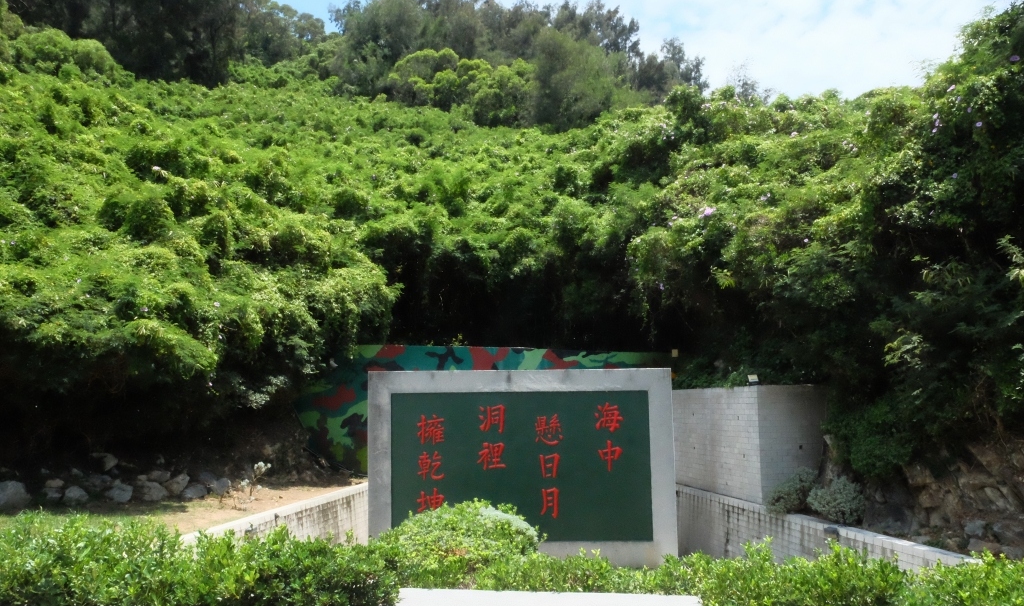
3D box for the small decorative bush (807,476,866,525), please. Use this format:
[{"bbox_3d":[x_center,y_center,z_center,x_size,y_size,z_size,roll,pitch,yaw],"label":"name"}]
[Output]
[{"bbox_3d":[4.600,2.800,10.900,0.820,0.680,0.780,0,-8,0],"label":"small decorative bush"}]

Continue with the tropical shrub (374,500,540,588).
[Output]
[{"bbox_3d":[-0.520,2.220,7.250,1.520,0.700,1.050,0,-8,0],"label":"tropical shrub"}]

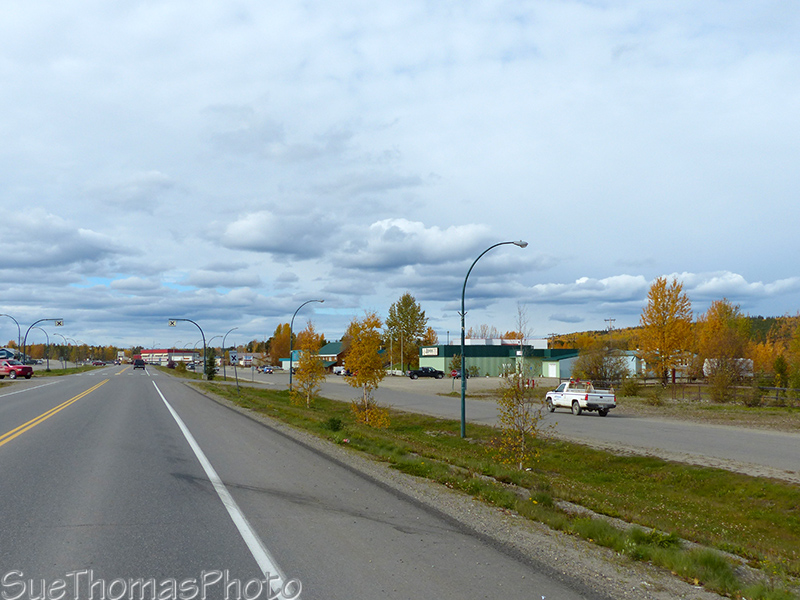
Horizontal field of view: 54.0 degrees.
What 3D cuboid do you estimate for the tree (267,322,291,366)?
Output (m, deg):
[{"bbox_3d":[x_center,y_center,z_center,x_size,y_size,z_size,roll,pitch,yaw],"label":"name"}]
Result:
[{"bbox_3d":[-37.465,13.964,244.641,6.800,13.620,6.800,1,-4,-9],"label":"tree"}]

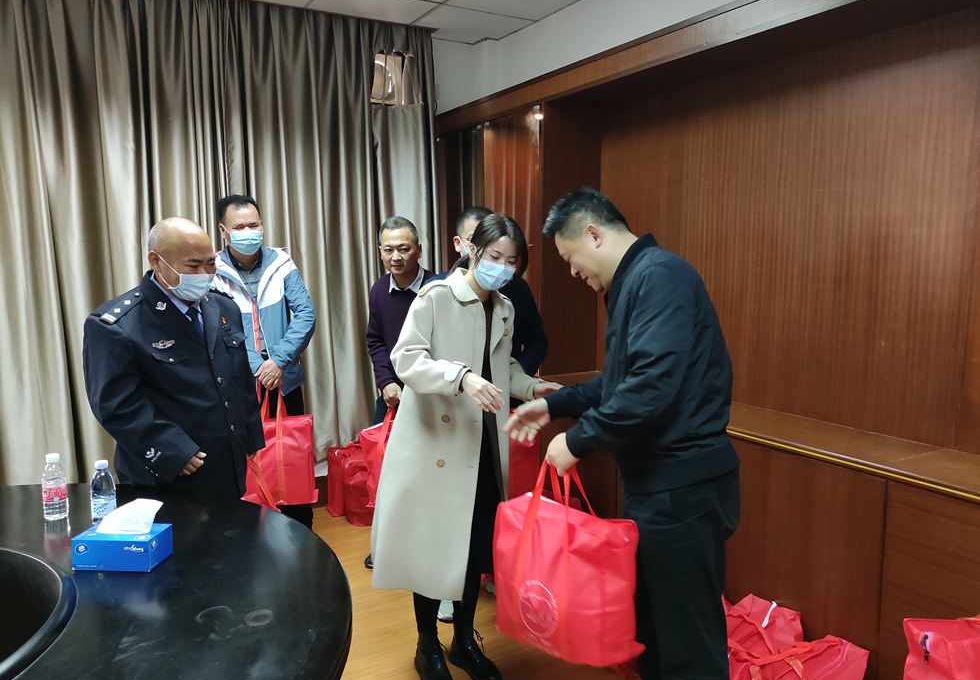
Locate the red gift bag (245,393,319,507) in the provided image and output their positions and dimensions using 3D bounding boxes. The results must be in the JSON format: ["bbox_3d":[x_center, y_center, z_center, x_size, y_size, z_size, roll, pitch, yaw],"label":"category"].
[{"bbox_3d":[-0.957,0.471,3.100,0.390,0.490,0.180,-5,8,-30],"label":"red gift bag"}]

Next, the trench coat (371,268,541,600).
[{"bbox_3d":[-0.119,0.317,2.450,0.520,1.130,0.460,-7,10,-41],"label":"trench coat"}]

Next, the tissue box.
[{"bbox_3d":[-0.854,0.483,1.653,0.185,0.072,0.100,-1,7,5],"label":"tissue box"}]

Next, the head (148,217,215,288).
[{"bbox_3d":[-0.989,-0.261,2.270,0.210,0.245,0.170,22,19,33],"label":"head"}]

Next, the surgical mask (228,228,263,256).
[{"bbox_3d":[-1.034,-0.416,3.020,0.140,0.110,0.080,-4,8,-27],"label":"surgical mask"}]

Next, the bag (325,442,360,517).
[{"bbox_3d":[-0.732,0.762,4.056,0.370,0.400,0.170,-4,8,-23],"label":"bag"}]

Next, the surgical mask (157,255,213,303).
[{"bbox_3d":[-0.960,-0.195,2.240,0.110,0.120,0.150,22,19,33],"label":"surgical mask"}]

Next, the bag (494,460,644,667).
[{"bbox_3d":[0.231,0.633,2.155,0.385,0.545,0.185,2,4,40],"label":"bag"}]

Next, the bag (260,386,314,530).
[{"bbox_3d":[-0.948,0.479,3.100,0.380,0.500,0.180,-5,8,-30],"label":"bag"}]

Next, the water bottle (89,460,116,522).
[{"bbox_3d":[-1.100,0.433,2.010,0.064,0.190,0.064,0,7,0],"label":"water bottle"}]

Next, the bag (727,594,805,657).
[{"bbox_3d":[0.835,1.045,2.270,0.380,0.360,0.220,-6,9,-40],"label":"bag"}]

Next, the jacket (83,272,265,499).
[{"bbox_3d":[-1.043,0.170,2.340,0.390,0.780,0.550,3,9,31],"label":"jacket"}]

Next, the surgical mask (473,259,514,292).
[{"bbox_3d":[0.014,-0.210,2.270,0.135,0.103,0.082,11,21,-38],"label":"surgical mask"}]

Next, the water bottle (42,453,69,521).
[{"bbox_3d":[-1.198,0.399,1.938,0.061,0.180,0.061,-6,9,-32],"label":"water bottle"}]

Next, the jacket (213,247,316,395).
[{"bbox_3d":[-1.045,-0.082,3.130,0.540,0.660,0.320,-4,8,-25],"label":"jacket"}]

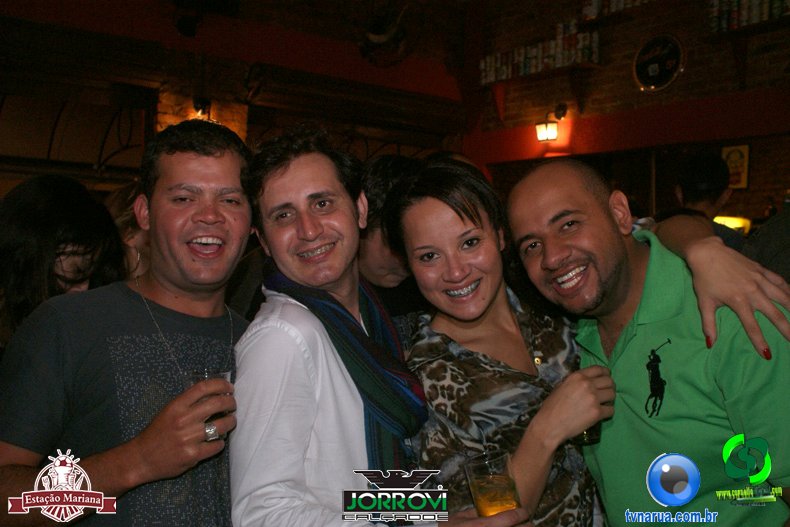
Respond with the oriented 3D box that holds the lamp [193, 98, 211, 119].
[{"bbox_3d":[-1.359,-1.043,4.712,0.130,0.330,0.230,1,3,-35],"label":"lamp"}]

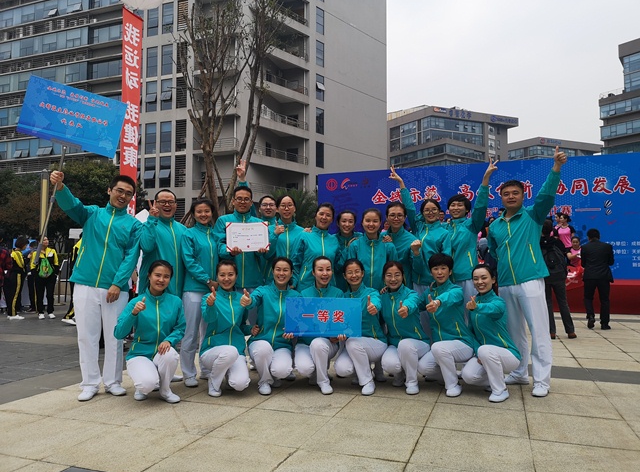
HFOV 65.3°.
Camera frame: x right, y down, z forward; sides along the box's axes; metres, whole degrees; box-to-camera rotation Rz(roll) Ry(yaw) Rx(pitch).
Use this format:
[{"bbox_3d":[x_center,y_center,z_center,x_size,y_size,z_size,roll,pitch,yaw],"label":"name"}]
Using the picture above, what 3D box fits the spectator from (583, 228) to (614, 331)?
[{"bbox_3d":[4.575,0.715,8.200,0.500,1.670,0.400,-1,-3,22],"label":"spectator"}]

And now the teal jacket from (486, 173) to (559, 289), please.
[{"bbox_3d":[1.700,-0.063,4.170,0.600,0.940,0.330,-2,-4,30],"label":"teal jacket"}]

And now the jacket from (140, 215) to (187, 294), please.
[{"bbox_3d":[-1.396,0.200,4.480,0.520,0.710,0.340,1,-3,-25],"label":"jacket"}]

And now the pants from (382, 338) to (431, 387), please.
[{"bbox_3d":[0.740,1.031,4.270,0.420,0.410,0.540,-1,-3,14],"label":"pants"}]

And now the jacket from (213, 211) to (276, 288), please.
[{"bbox_3d":[-0.685,0.121,4.470,0.560,0.700,0.400,1,-3,-3],"label":"jacket"}]

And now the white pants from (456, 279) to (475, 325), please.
[{"bbox_3d":[1.299,0.823,4.520,0.380,0.860,0.260,-1,-3,13],"label":"white pants"}]

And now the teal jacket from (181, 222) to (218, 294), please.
[{"bbox_3d":[-1.058,0.197,4.420,0.420,0.630,0.300,2,-3,-30],"label":"teal jacket"}]

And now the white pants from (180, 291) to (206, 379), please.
[{"bbox_3d":[-1.068,0.813,4.250,0.310,0.840,0.280,1,-3,-18],"label":"white pants"}]

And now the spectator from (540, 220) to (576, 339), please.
[{"bbox_3d":[3.316,0.592,7.000,0.520,1.640,0.420,-1,-3,12],"label":"spectator"}]

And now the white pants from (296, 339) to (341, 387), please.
[{"bbox_3d":[-0.013,1.042,4.180,0.400,0.450,0.500,0,-3,7],"label":"white pants"}]

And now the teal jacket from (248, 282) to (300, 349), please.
[{"bbox_3d":[-0.387,0.669,4.150,0.460,0.570,0.420,1,-3,0],"label":"teal jacket"}]

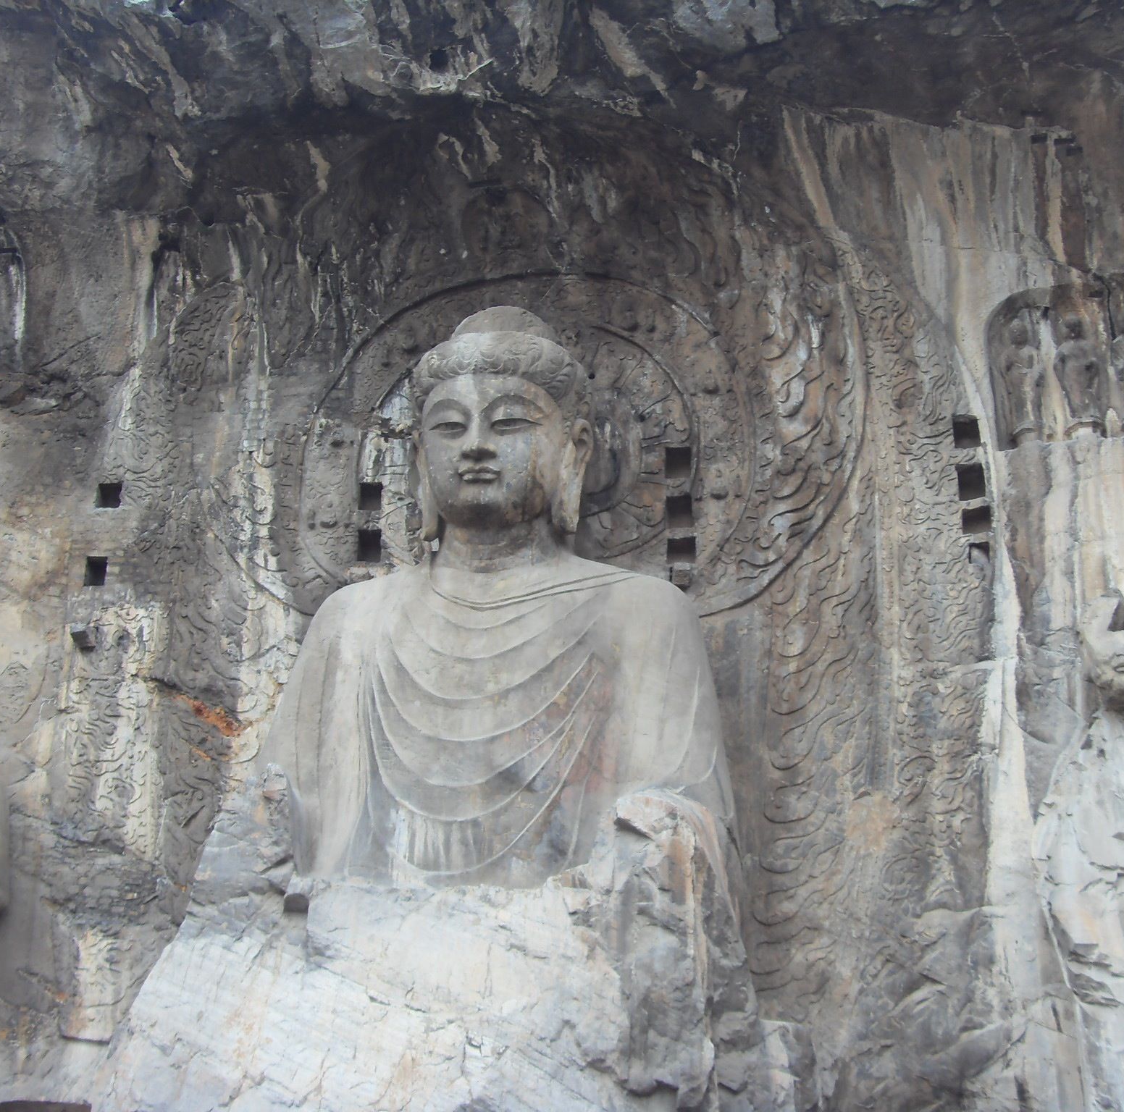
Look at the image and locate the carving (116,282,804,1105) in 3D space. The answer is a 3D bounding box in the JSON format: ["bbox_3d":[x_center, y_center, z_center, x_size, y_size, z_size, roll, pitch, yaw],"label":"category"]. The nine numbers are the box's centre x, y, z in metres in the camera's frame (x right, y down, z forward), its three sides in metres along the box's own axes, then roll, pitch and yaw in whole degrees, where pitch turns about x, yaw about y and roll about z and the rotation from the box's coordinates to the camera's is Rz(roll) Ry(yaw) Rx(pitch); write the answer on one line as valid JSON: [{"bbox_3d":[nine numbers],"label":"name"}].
[{"bbox_3d":[-1.300,1.943,25.711,9.200,15.200,6.600,-5,-22,14],"label":"carving"}]

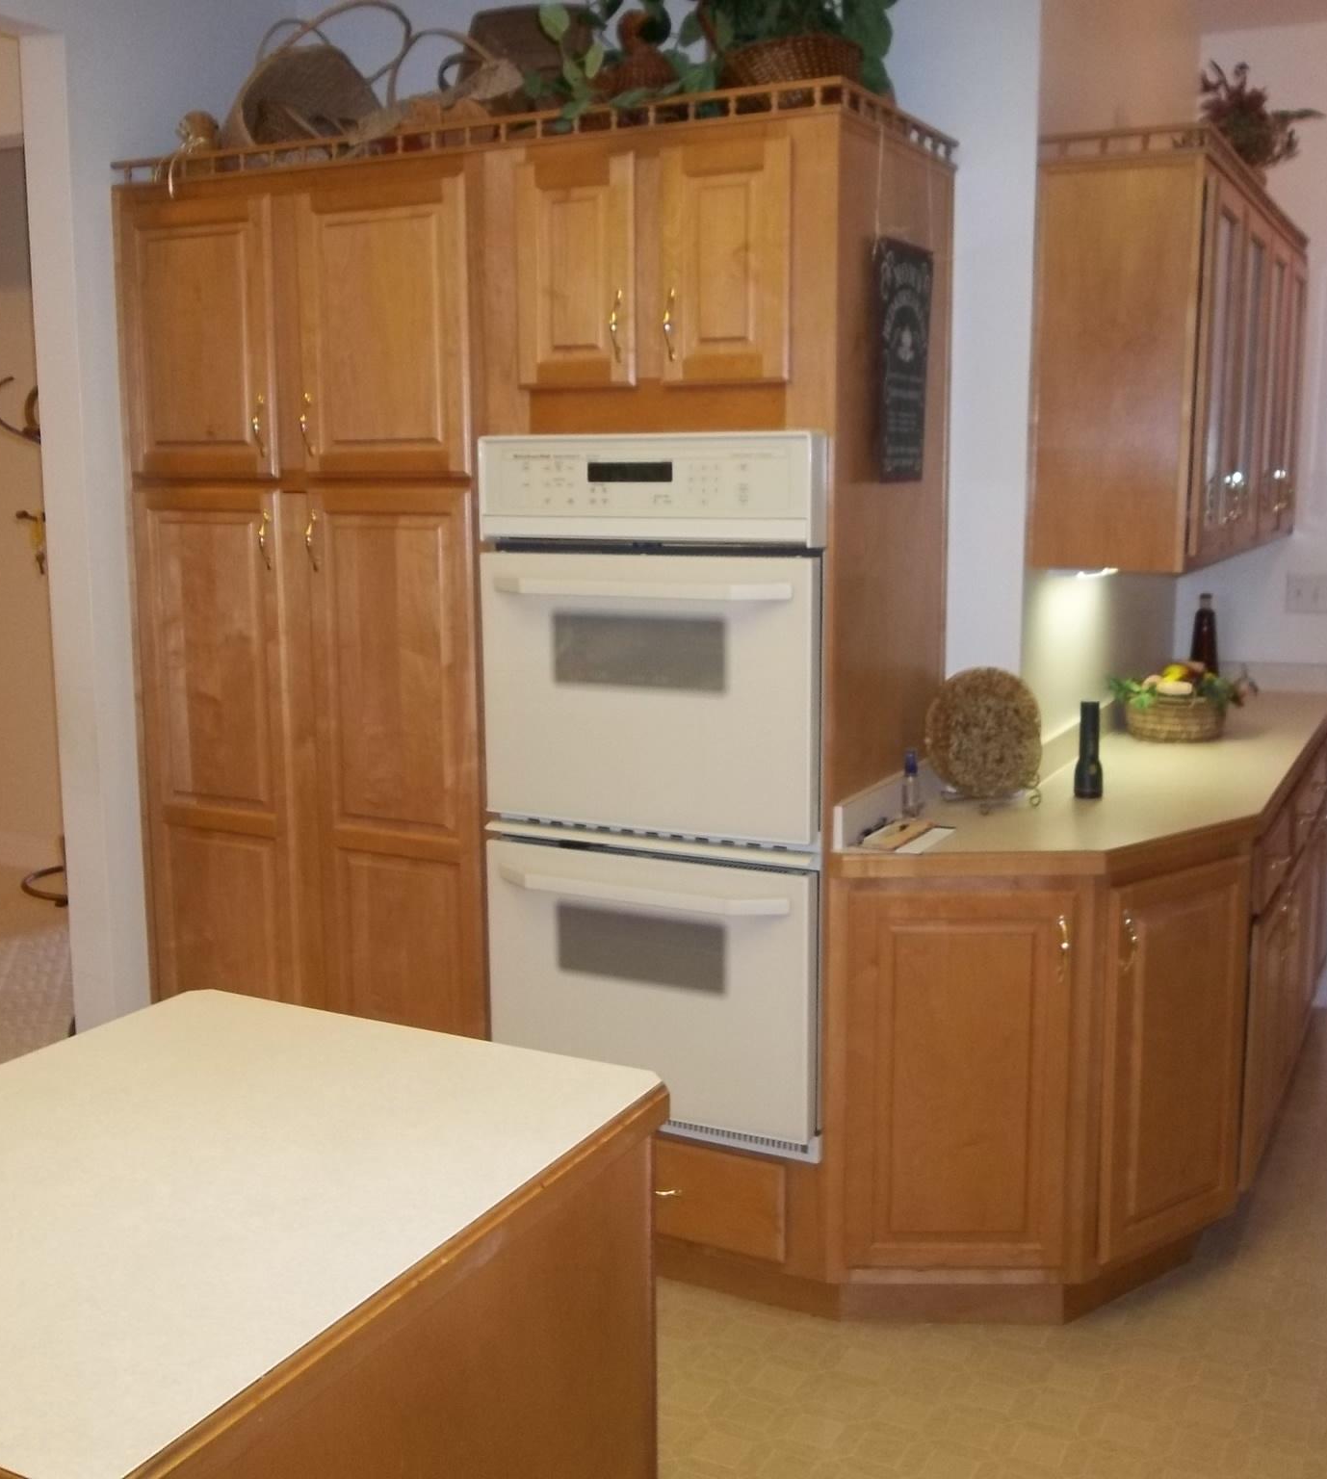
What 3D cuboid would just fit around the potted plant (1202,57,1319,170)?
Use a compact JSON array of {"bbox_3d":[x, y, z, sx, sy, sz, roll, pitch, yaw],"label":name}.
[{"bbox_3d":[1.307,-1.313,3.436,0.269,0.289,0.249,4,10,26],"label":"potted plant"}]

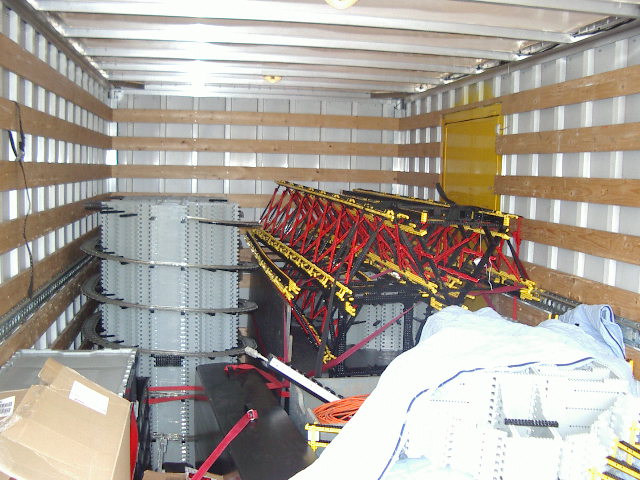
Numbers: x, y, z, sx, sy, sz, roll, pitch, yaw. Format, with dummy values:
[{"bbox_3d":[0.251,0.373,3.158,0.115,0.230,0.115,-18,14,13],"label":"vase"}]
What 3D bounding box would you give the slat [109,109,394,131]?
[{"bbox_3d":[-0.502,-1.024,6.005,2.430,0.112,0.022,1,6,-10],"label":"slat"}]

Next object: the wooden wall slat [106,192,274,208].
[{"bbox_3d":[-0.527,-0.333,6.075,2.430,0.112,0.022,1,6,-10],"label":"wooden wall slat"}]

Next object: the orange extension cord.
[{"bbox_3d":[0.139,0.592,2.480,0.330,0.060,0.230,1,6,-10],"label":"orange extension cord"}]

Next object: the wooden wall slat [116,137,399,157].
[{"bbox_3d":[-0.509,-0.796,6.029,2.430,0.112,0.022,1,6,-10],"label":"wooden wall slat"}]

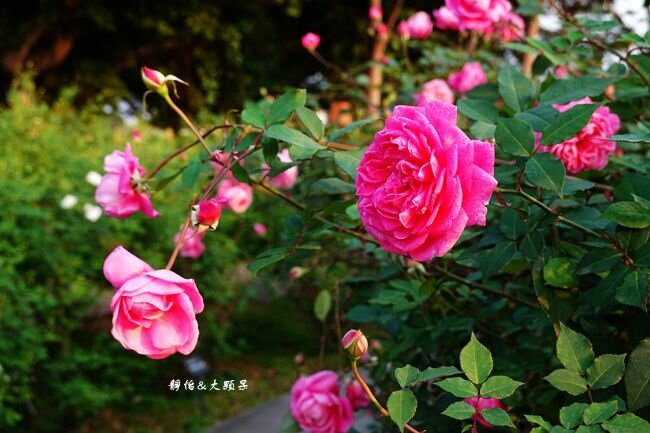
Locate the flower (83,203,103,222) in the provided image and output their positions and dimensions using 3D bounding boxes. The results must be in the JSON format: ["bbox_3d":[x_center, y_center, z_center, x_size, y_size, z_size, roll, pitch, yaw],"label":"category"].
[{"bbox_3d":[-0.631,-0.011,2.400,0.050,0.048,0.042,-1,7,-6],"label":"flower"}]

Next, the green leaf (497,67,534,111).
[{"bbox_3d":[0.160,-0.107,0.740,0.029,0.039,0.009,-13,-6,-5],"label":"green leaf"}]

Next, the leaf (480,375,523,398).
[{"bbox_3d":[0.126,0.122,0.630,0.032,0.017,0.007,-10,-27,6],"label":"leaf"}]

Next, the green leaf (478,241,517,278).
[{"bbox_3d":[0.185,0.045,0.950,0.028,0.056,0.012,36,-18,22],"label":"green leaf"}]

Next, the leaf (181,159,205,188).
[{"bbox_3d":[-0.149,-0.049,1.000,0.019,0.038,0.008,31,-6,25],"label":"leaf"}]

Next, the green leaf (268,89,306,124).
[{"bbox_3d":[-0.041,-0.118,0.950,0.025,0.055,0.012,42,-13,12],"label":"green leaf"}]

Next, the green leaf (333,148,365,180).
[{"bbox_3d":[0.030,-0.056,0.920,0.052,0.032,0.011,32,-26,17],"label":"green leaf"}]

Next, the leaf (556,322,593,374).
[{"bbox_3d":[0.228,0.122,0.820,0.032,0.051,0.011,-19,-18,0],"label":"leaf"}]

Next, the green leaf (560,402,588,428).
[{"bbox_3d":[0.240,0.189,0.840,0.020,0.032,0.007,40,-18,16],"label":"green leaf"}]

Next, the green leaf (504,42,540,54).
[{"bbox_3d":[0.205,-0.175,0.920,0.039,0.009,0.020,20,38,16],"label":"green leaf"}]

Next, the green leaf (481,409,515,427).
[{"bbox_3d":[0.161,0.189,0.820,0.035,0.017,0.008,24,-30,15],"label":"green leaf"}]

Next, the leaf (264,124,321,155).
[{"bbox_3d":[-0.025,-0.060,0.700,0.049,0.010,0.020,20,40,-11],"label":"leaf"}]

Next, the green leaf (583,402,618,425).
[{"bbox_3d":[0.207,0.146,0.660,0.032,0.008,0.014,-26,42,-22],"label":"green leaf"}]

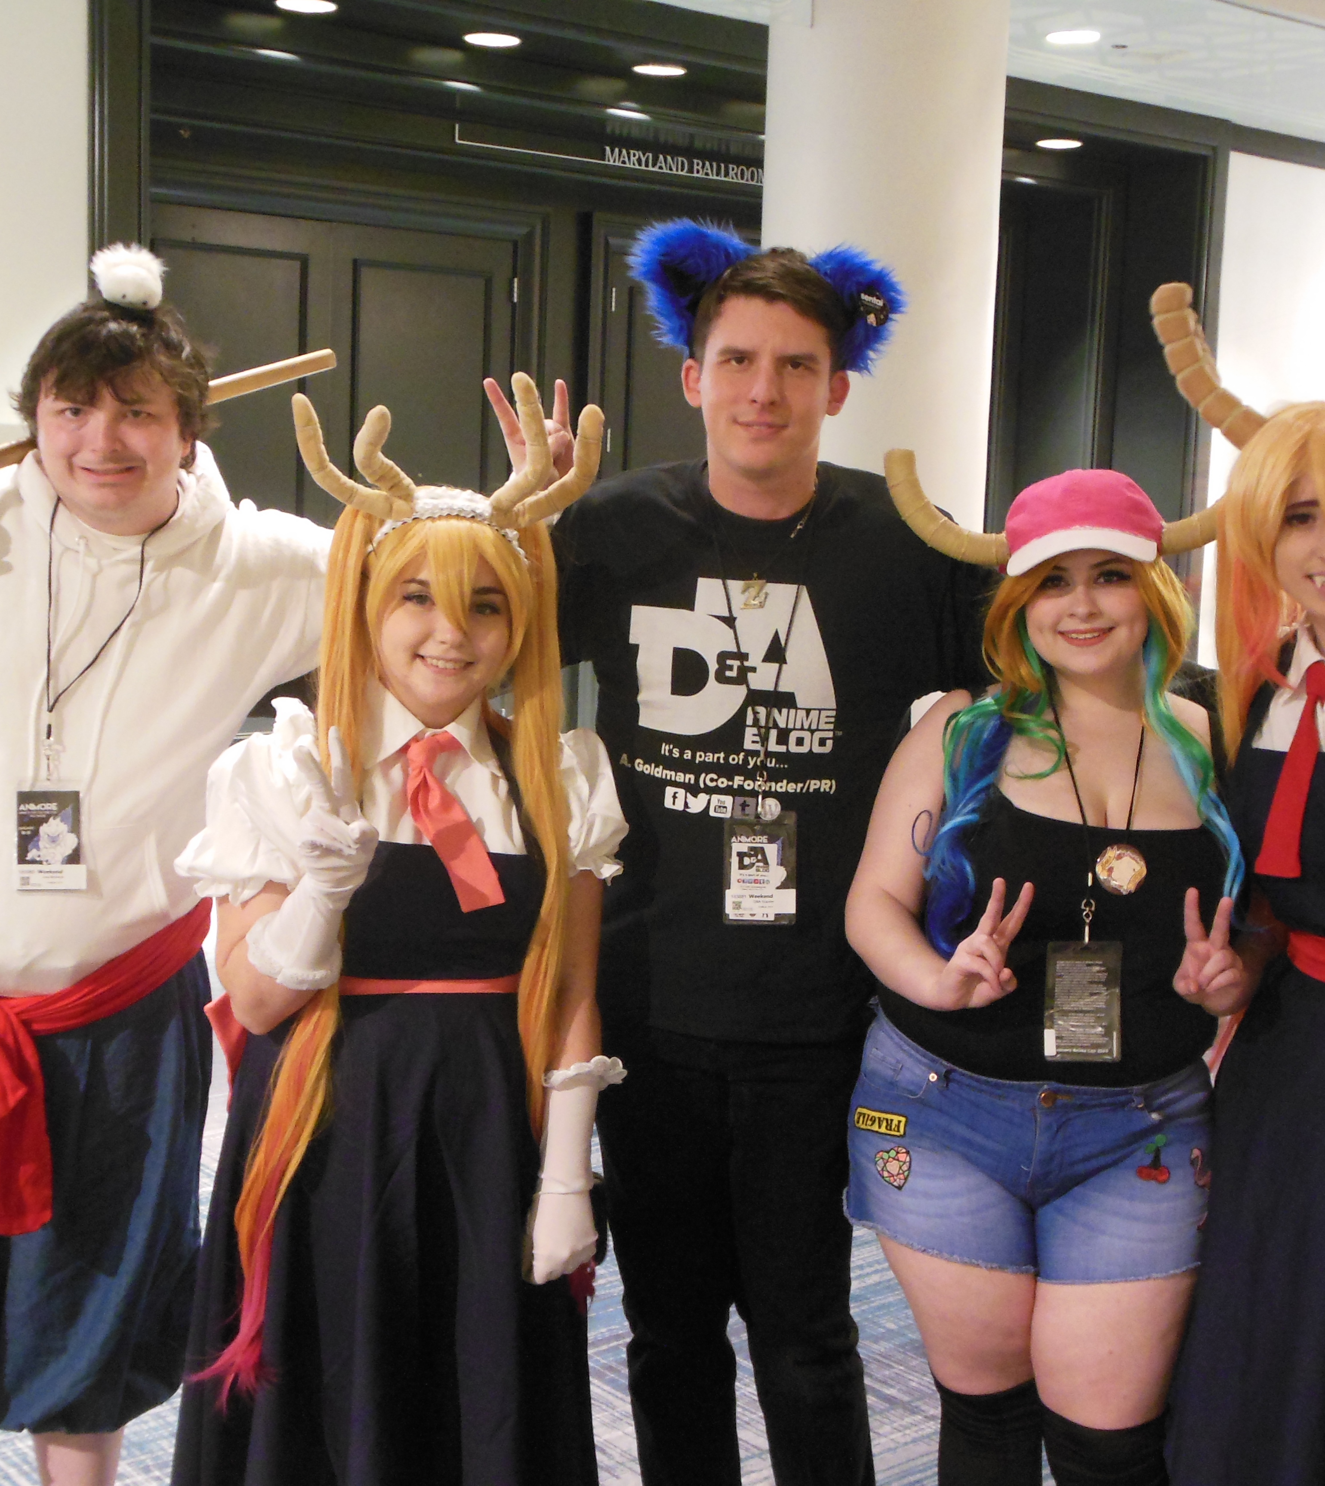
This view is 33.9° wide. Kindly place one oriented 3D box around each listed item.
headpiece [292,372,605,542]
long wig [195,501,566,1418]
[{"bbox_3d":[-0.205,-0.270,2.090,0.290,0.165,0.130,3,8,-12],"label":"headpiece"},{"bbox_3d":[-0.263,0.185,2.090,0.335,0.850,0.260,1,8,-11],"label":"long wig"}]

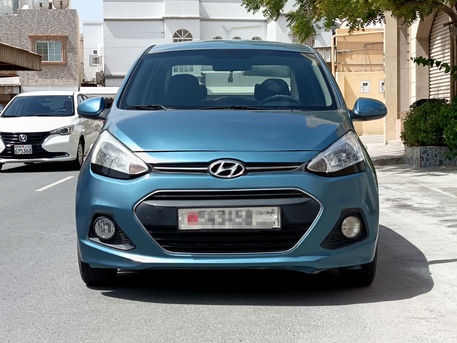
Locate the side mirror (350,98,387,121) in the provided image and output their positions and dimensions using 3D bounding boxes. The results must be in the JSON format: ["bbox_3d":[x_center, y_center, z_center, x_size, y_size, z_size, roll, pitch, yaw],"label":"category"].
[{"bbox_3d":[0.904,-0.403,6.125,0.225,0.145,0.140,0,3,1],"label":"side mirror"}]

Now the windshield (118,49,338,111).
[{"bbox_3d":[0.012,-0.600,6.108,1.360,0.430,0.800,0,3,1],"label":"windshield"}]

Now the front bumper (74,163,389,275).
[{"bbox_3d":[-0.004,0.231,5.029,1.640,0.560,0.500,0,3,1],"label":"front bumper"}]

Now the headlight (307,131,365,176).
[{"bbox_3d":[0.573,-0.093,5.104,0.350,0.250,0.460,0,3,1],"label":"headlight"}]

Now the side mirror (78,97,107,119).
[{"bbox_3d":[-0.890,-0.404,6.151,0.205,0.145,0.140,0,3,1],"label":"side mirror"}]

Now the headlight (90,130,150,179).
[{"bbox_3d":[-0.577,-0.092,5.120,0.350,0.255,0.460,0,3,1],"label":"headlight"}]

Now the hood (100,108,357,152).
[{"bbox_3d":[0.001,-0.228,5.331,1.470,0.255,0.970,0,3,1],"label":"hood"}]

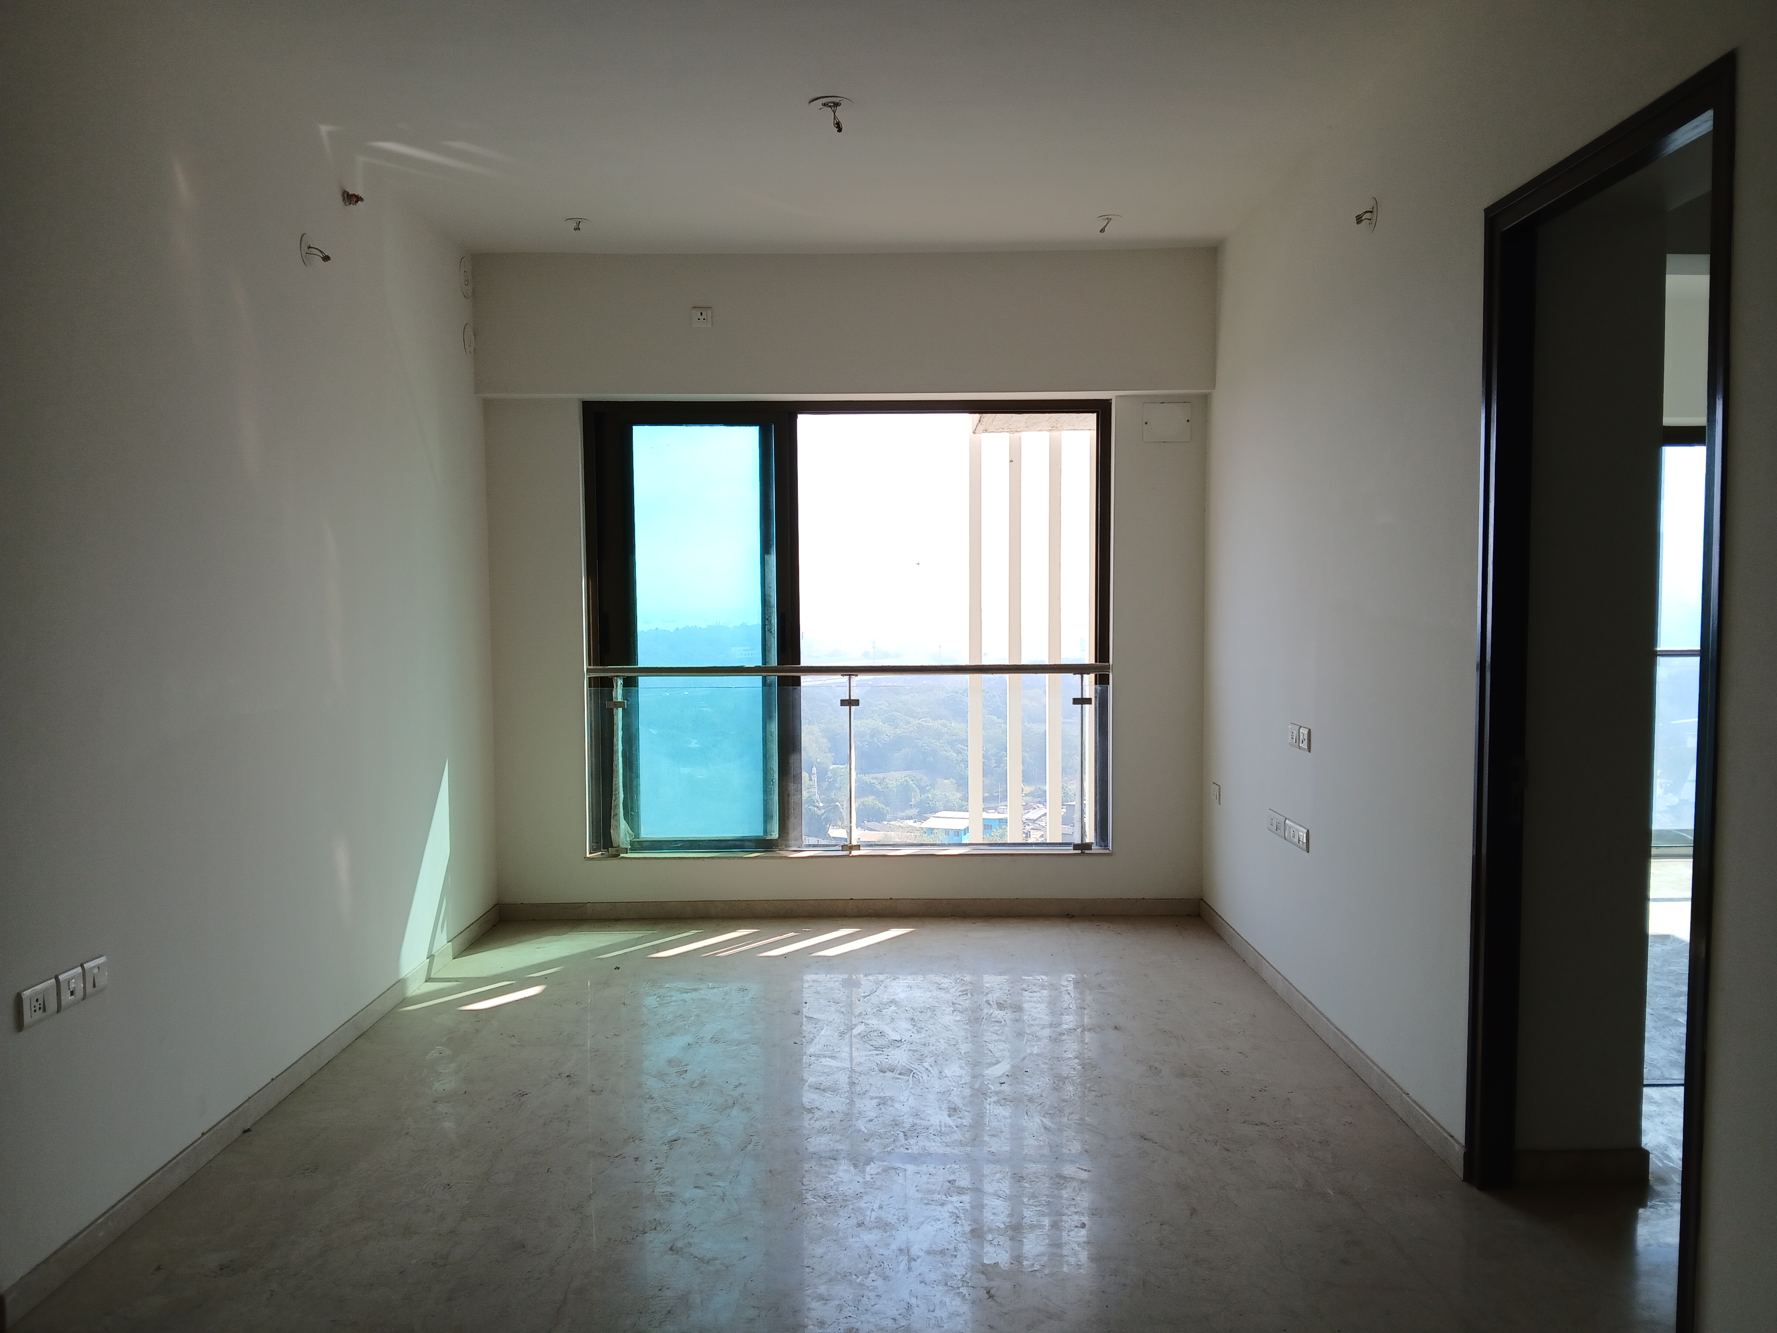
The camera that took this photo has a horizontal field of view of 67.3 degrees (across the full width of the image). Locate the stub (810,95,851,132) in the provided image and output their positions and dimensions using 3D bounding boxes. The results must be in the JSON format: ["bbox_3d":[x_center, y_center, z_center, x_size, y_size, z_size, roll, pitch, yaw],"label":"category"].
[{"bbox_3d":[-0.178,-1.724,4.203,0.141,0.091,0.141,0,3,0],"label":"stub"}]

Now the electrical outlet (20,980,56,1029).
[{"bbox_3d":[-1.842,0.733,2.894,0.013,0.082,0.115,0,3,0],"label":"electrical outlet"}]

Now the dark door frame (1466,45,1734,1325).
[{"bbox_3d":[1.534,0.131,2.898,0.109,2.482,0.993,0,3,0],"label":"dark door frame"}]

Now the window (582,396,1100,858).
[{"bbox_3d":[-0.183,-0.179,6.356,2.480,2.140,0.122,0,3,0],"label":"window"}]

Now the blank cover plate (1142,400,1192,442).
[{"bbox_3d":[1.302,-1.136,6.218,0.226,0.190,0.012,0,3,0],"label":"blank cover plate"}]

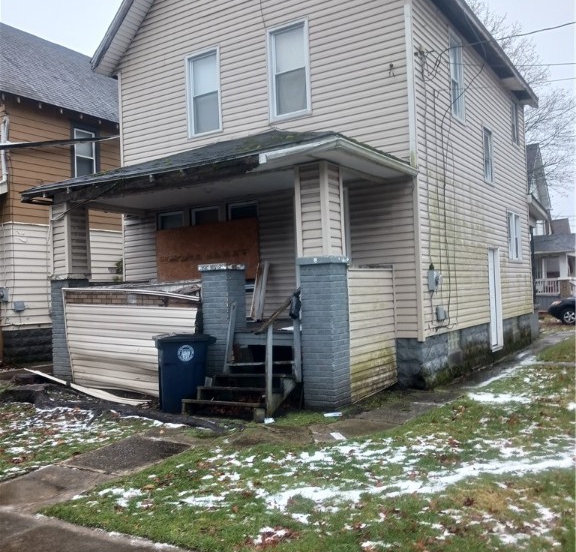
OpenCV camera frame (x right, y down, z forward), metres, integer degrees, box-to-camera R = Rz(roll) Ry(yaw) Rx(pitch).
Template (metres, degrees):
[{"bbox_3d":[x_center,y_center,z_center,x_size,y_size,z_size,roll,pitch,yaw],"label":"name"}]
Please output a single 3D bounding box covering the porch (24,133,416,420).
[{"bbox_3d":[-1.251,-0.280,8.768,5.720,3.952,2.600,-3,-1,33],"label":"porch"}]

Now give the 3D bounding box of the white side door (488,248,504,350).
[{"bbox_3d":[4.089,0.453,11.892,0.104,2.007,0.884,-3,-1,33],"label":"white side door"}]

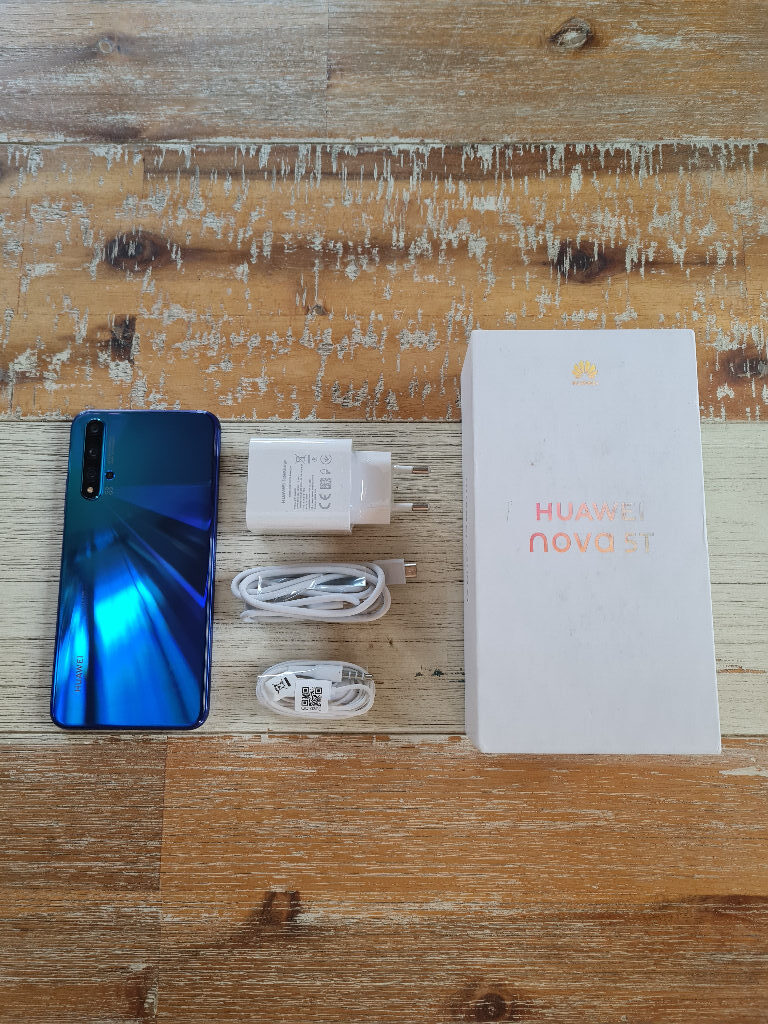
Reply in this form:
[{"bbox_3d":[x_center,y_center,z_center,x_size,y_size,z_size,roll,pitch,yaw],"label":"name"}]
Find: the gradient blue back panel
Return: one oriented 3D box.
[{"bbox_3d":[-0.118,0.025,0.371,0.074,0.008,0.154,0,80,1],"label":"gradient blue back panel"}]

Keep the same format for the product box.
[{"bbox_3d":[0.086,0.013,0.346,0.095,0.056,0.176,0,80,1],"label":"product box"}]

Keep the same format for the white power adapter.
[{"bbox_3d":[-0.022,-0.013,0.366,0.086,0.028,0.045,0,80,1],"label":"white power adapter"}]

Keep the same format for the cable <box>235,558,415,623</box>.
[{"bbox_3d":[-0.028,0.037,0.364,0.088,0.016,0.029,-1,80,1],"label":"cable"}]

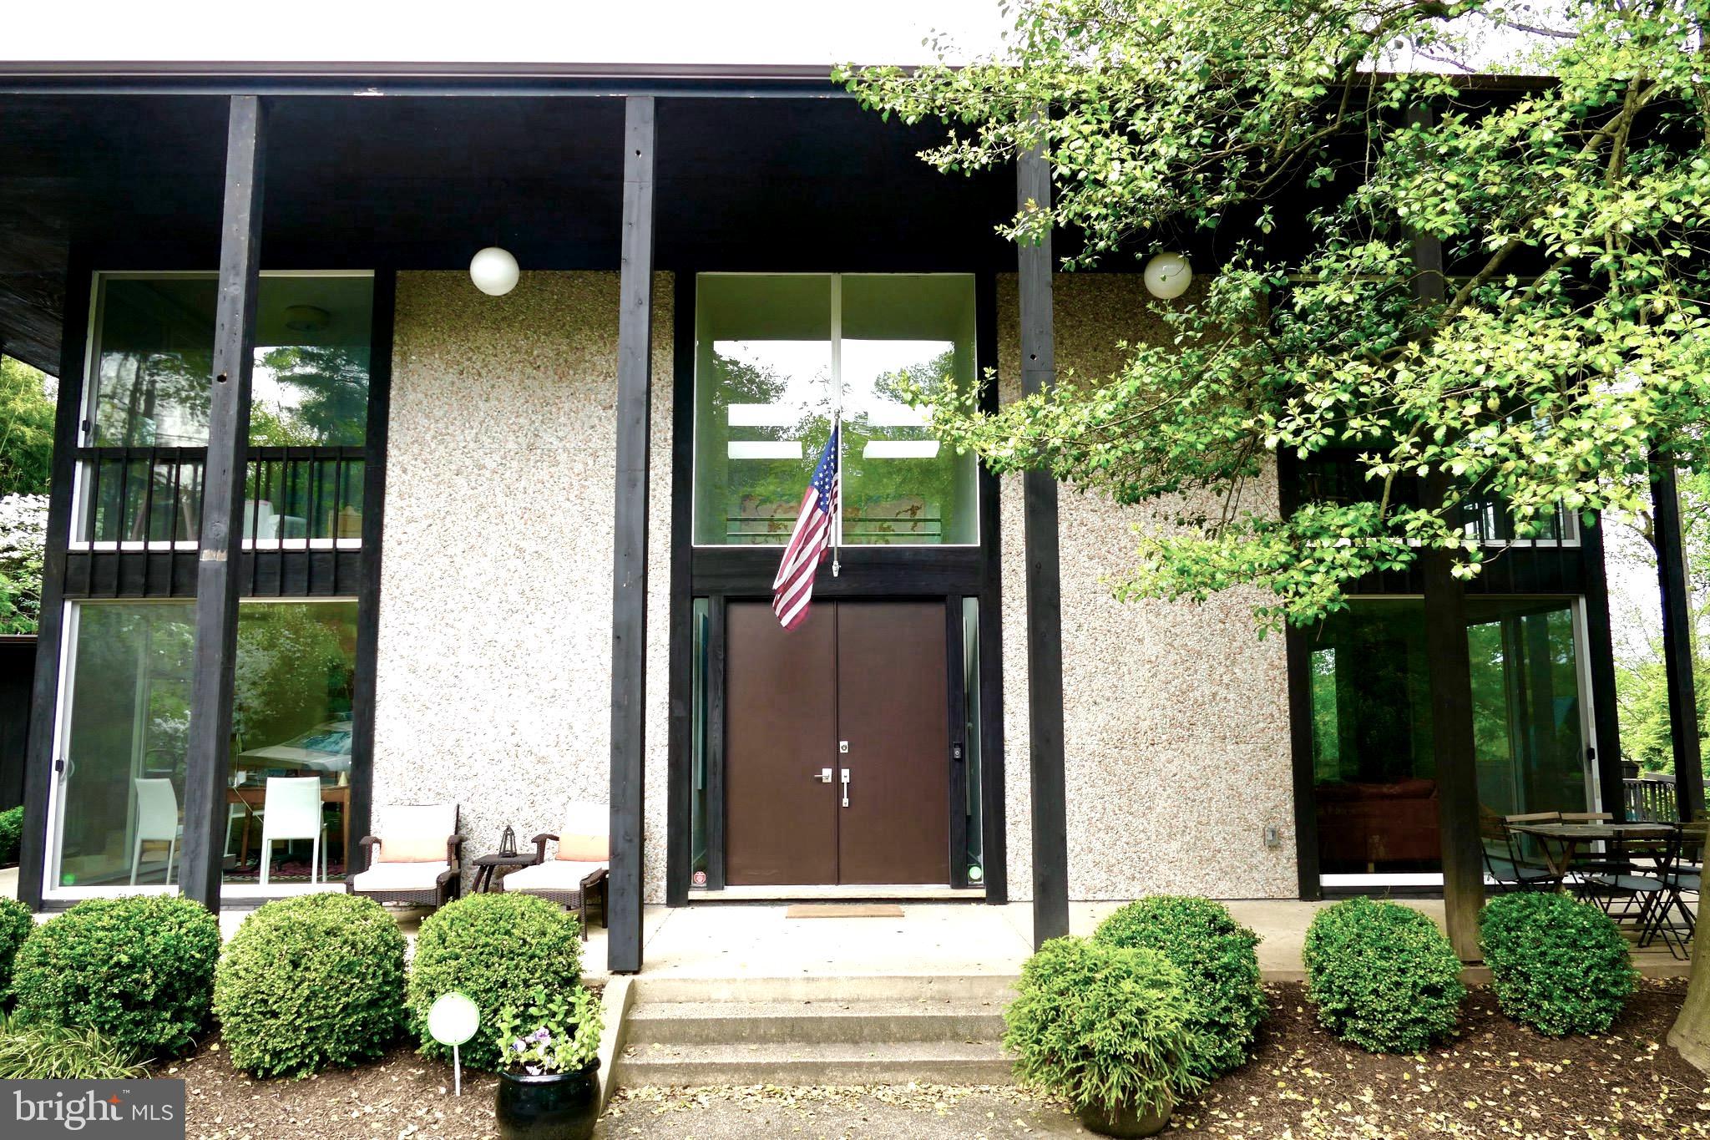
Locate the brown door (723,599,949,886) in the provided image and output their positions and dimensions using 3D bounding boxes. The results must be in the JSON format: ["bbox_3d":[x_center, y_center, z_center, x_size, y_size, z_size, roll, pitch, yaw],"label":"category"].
[{"bbox_3d":[-0.145,1.440,9.997,1.860,2.360,0.080,0,-7,-1],"label":"brown door"}]

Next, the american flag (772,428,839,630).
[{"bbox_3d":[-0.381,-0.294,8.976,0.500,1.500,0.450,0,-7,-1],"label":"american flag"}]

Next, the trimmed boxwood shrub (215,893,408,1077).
[{"bbox_3d":[-2.793,2.127,6.125,0.920,0.890,0.900,0,-7,-1],"label":"trimmed boxwood shrub"}]

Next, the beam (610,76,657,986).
[{"bbox_3d":[-1.409,-0.348,7.592,0.190,5.580,0.190,0,-7,-1],"label":"beam"}]

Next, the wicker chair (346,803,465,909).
[{"bbox_3d":[-3.191,2.130,8.456,0.690,0.870,0.800,1,-7,-8],"label":"wicker chair"}]

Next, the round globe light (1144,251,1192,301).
[{"bbox_3d":[2.430,-2.280,9.211,0.370,0.370,0.370,0,-7,0],"label":"round globe light"}]

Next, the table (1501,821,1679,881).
[{"bbox_3d":[5.367,2.184,8.361,1.120,0.710,0.780,0,-7,-1],"label":"table"}]

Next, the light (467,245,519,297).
[{"bbox_3d":[-2.761,-2.282,9.095,0.370,0.370,0.370,0,-7,-1],"label":"light"}]

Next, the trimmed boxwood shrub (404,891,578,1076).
[{"bbox_3d":[-1.859,2.127,6.160,0.890,0.870,0.880,0,-7,-1],"label":"trimmed boxwood shrub"}]

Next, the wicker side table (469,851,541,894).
[{"bbox_3d":[-2.472,2.344,8.592,0.510,0.470,0.480,0,-7,-1],"label":"wicker side table"}]

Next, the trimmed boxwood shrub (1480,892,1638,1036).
[{"bbox_3d":[3.879,2.104,6.492,0.800,0.730,0.800,0,-7,-1],"label":"trimmed boxwood shrub"}]

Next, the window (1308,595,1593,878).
[{"bbox_3d":[4.936,1.399,9.812,2.380,2.370,0.100,0,-7,-1],"label":"window"}]

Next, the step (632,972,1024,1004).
[{"bbox_3d":[-0.105,2.482,7.112,2.400,0.145,0.340,0,-7,-1],"label":"step"}]

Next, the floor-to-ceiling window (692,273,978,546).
[{"bbox_3d":[-0.159,-1.361,10.066,2.420,2.360,0.100,0,-7,-1],"label":"floor-to-ceiling window"}]

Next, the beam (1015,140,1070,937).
[{"bbox_3d":[1.186,-0.345,7.541,0.185,5.520,0.170,0,-7,-1],"label":"beam"}]

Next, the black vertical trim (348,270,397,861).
[{"bbox_3d":[-4.077,0.069,10.065,0.190,5.420,0.190,0,-7,-1],"label":"black vertical trim"}]

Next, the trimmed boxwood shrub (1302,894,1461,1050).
[{"bbox_3d":[2.823,2.094,6.299,0.800,0.750,0.800,0,-7,-1],"label":"trimmed boxwood shrub"}]

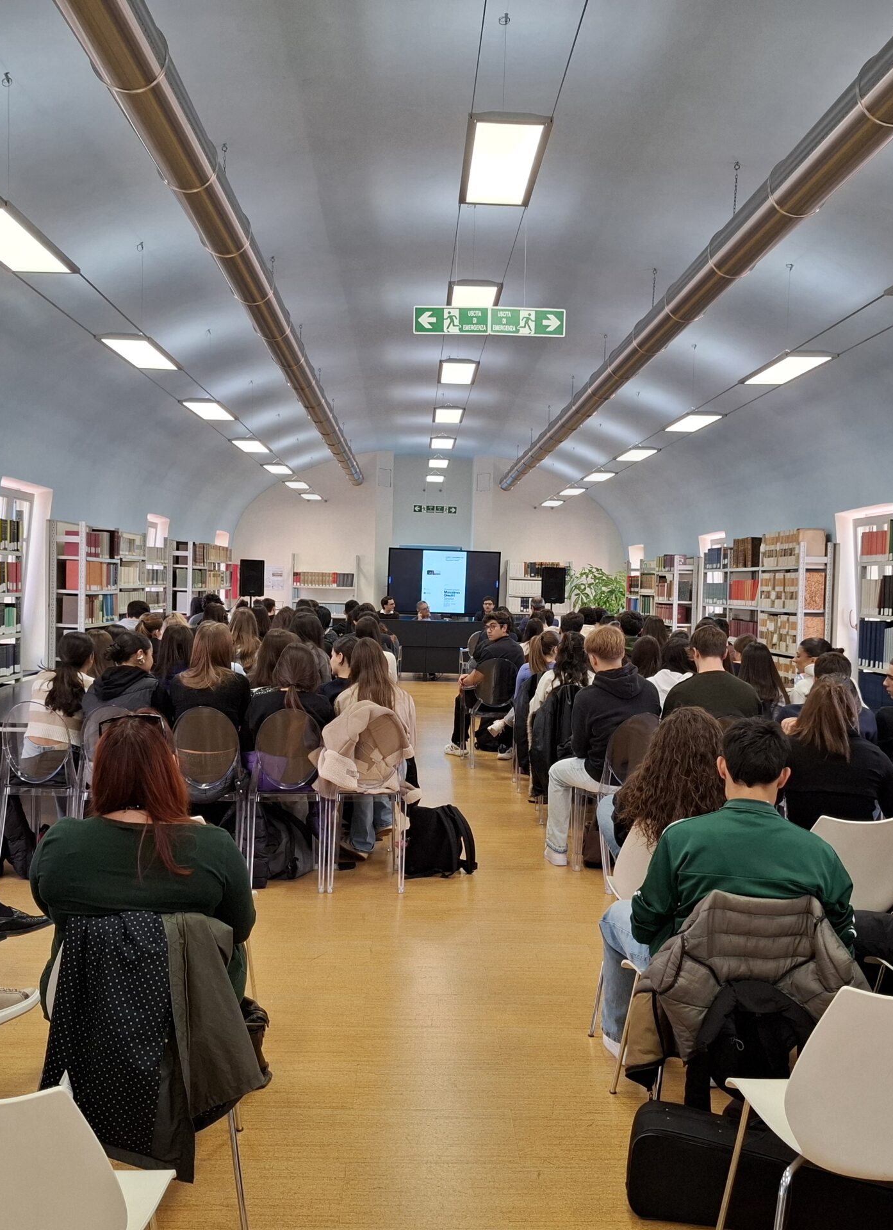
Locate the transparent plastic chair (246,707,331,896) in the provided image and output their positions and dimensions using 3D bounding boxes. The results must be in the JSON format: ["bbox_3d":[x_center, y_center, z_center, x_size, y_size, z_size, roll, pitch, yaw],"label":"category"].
[{"bbox_3d":[-0.770,0.889,5.487,0.390,0.890,0.520,1,2,-2],"label":"transparent plastic chair"}]

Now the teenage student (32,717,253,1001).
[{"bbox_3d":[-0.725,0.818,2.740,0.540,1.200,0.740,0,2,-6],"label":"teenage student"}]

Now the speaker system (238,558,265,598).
[{"bbox_3d":[-3.206,-0.599,18.000,0.390,0.600,0.360,1,2,-2],"label":"speaker system"}]

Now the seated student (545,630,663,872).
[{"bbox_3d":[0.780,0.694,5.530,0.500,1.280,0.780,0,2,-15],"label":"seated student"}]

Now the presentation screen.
[{"bbox_3d":[-0.027,-0.577,19.250,1.970,1.150,0.100,1,2,-2],"label":"presentation screen"}]

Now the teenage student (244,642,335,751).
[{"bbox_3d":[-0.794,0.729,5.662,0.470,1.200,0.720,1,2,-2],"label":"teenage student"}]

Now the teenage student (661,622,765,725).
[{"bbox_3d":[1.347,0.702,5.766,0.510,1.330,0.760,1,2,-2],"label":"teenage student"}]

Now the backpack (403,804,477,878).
[{"bbox_3d":[-0.045,1.153,5.660,0.370,0.355,0.310,0,2,-10],"label":"backpack"}]

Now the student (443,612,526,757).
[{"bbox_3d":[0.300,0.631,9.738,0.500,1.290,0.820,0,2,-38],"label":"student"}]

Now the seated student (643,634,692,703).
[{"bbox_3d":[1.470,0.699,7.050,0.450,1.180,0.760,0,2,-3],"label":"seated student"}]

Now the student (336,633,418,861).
[{"bbox_3d":[-0.369,0.757,5.996,0.460,1.230,0.880,2,2,0],"label":"student"}]

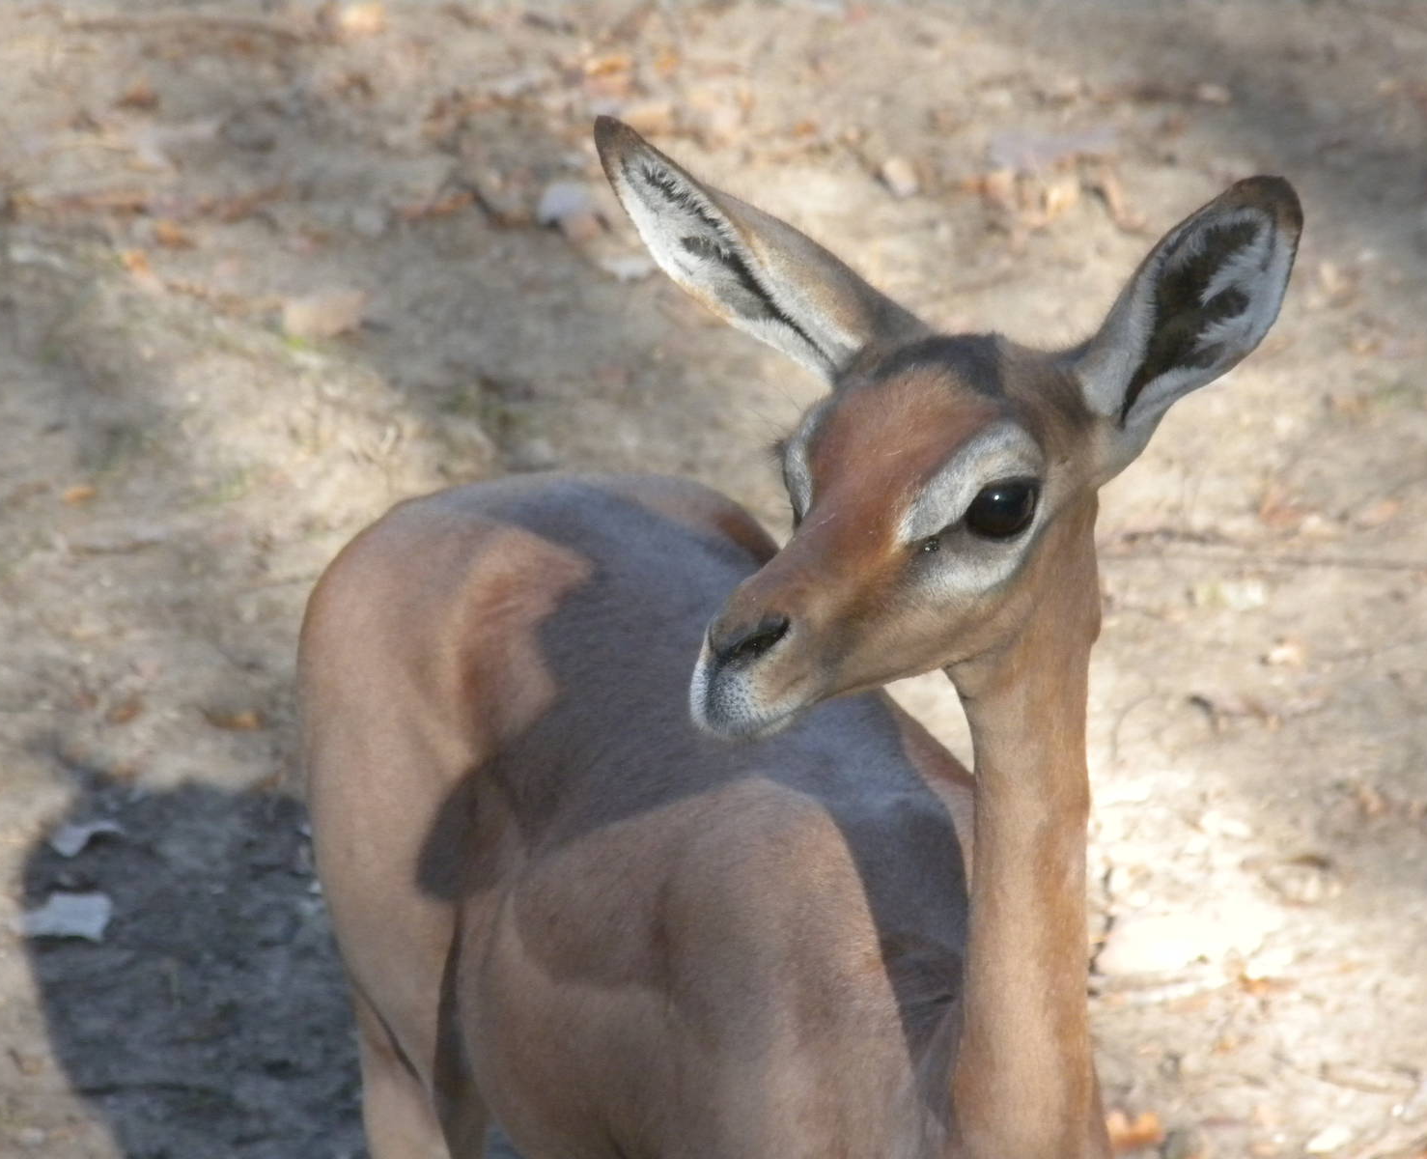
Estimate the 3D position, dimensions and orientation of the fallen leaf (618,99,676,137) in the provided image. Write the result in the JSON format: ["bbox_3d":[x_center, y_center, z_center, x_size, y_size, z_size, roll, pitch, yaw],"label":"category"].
[{"bbox_3d":[-0.058,-0.387,9.722,0.055,0.013,0.060,0,20,0],"label":"fallen leaf"}]

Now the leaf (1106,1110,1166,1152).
[{"bbox_3d":[0.281,0.366,7.707,0.040,0.012,0.044,0,20,0],"label":"leaf"}]

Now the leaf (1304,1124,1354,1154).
[{"bbox_3d":[0.408,0.371,7.693,0.033,0.008,0.033,0,20,0],"label":"leaf"}]

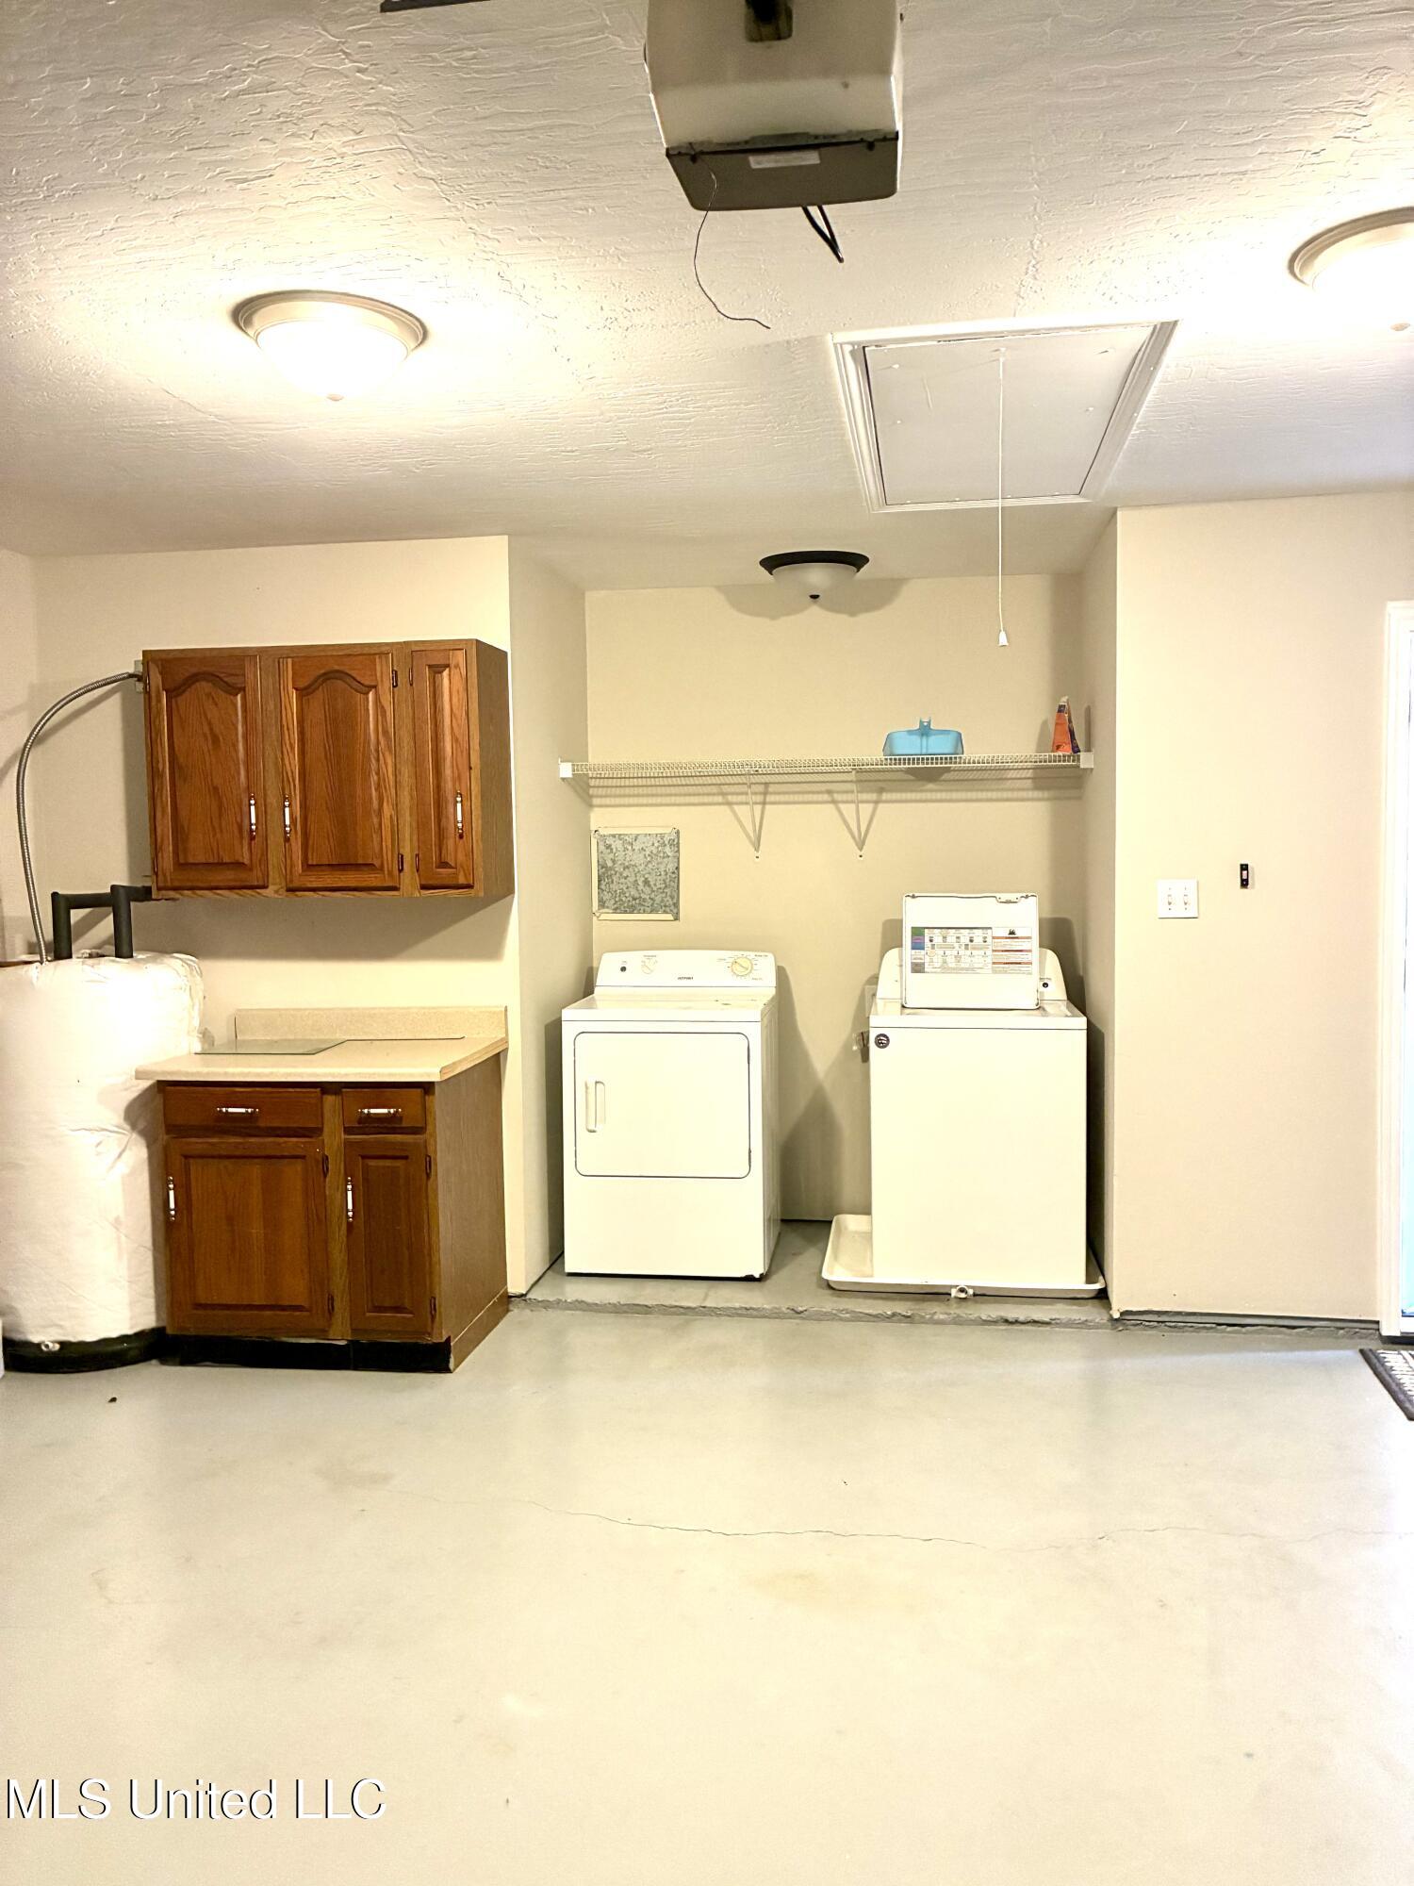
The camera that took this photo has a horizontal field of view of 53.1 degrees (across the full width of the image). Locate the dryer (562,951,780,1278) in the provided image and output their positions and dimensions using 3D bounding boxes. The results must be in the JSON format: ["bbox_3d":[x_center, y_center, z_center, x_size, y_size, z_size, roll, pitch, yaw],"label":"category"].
[{"bbox_3d":[-0.100,0.583,5.093,0.690,1.070,0.640,0,4,9],"label":"dryer"}]

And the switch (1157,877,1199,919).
[{"bbox_3d":[1.409,-0.131,4.236,0.117,0.116,0.013,0,4,9],"label":"switch"}]

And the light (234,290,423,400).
[{"bbox_3d":[-0.698,-1.085,2.642,0.350,0.134,0.350,0,4,9],"label":"light"}]

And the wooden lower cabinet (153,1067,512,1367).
[{"bbox_3d":[-1.132,0.796,4.415,0.855,0.865,0.600,0,4,9],"label":"wooden lower cabinet"}]

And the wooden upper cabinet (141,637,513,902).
[{"bbox_3d":[-1.181,-0.530,4.459,1.070,0.765,0.330,0,4,9],"label":"wooden upper cabinet"}]

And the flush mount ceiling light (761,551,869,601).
[{"bbox_3d":[0.374,-1.258,4.907,0.377,0.128,0.377,0,4,9],"label":"flush mount ceiling light"}]

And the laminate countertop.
[{"bbox_3d":[-1.159,0.307,4.367,0.932,0.142,0.625,0,4,9],"label":"laminate countertop"}]

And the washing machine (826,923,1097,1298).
[{"bbox_3d":[0.910,0.555,4.918,0.750,1.120,0.710,0,4,9],"label":"washing machine"}]

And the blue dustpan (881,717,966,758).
[{"bbox_3d":[0.772,-0.734,5.026,0.283,0.152,0.290,0,4,9],"label":"blue dustpan"}]

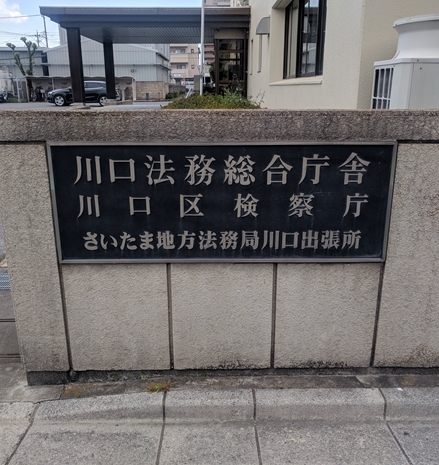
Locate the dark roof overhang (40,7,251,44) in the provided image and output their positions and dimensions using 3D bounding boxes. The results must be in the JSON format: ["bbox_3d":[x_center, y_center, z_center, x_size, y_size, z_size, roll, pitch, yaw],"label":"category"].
[{"bbox_3d":[-2.892,-9.533,22.024,8.018,0.642,8.560,0,17,-1],"label":"dark roof overhang"}]

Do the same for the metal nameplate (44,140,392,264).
[{"bbox_3d":[0.017,-0.124,2.070,1.485,0.548,0.040,0,17,-1],"label":"metal nameplate"}]

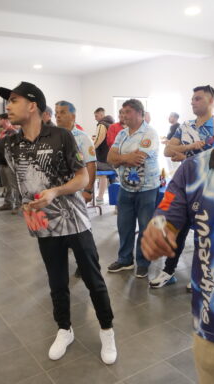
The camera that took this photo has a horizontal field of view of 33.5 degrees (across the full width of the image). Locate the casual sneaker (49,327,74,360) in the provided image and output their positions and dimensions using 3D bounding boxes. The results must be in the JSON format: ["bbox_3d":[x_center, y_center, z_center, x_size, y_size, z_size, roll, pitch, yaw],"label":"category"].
[{"bbox_3d":[-0.288,0.988,2.350,0.105,0.110,0.285,4,11,25],"label":"casual sneaker"}]

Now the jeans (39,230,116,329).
[{"bbox_3d":[-0.207,0.543,2.262,0.460,0.790,0.280,1,9,13],"label":"jeans"}]

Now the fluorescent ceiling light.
[{"bbox_3d":[1.183,-2.498,4.913,0.220,0.050,0.220,-1,10,0],"label":"fluorescent ceiling light"}]

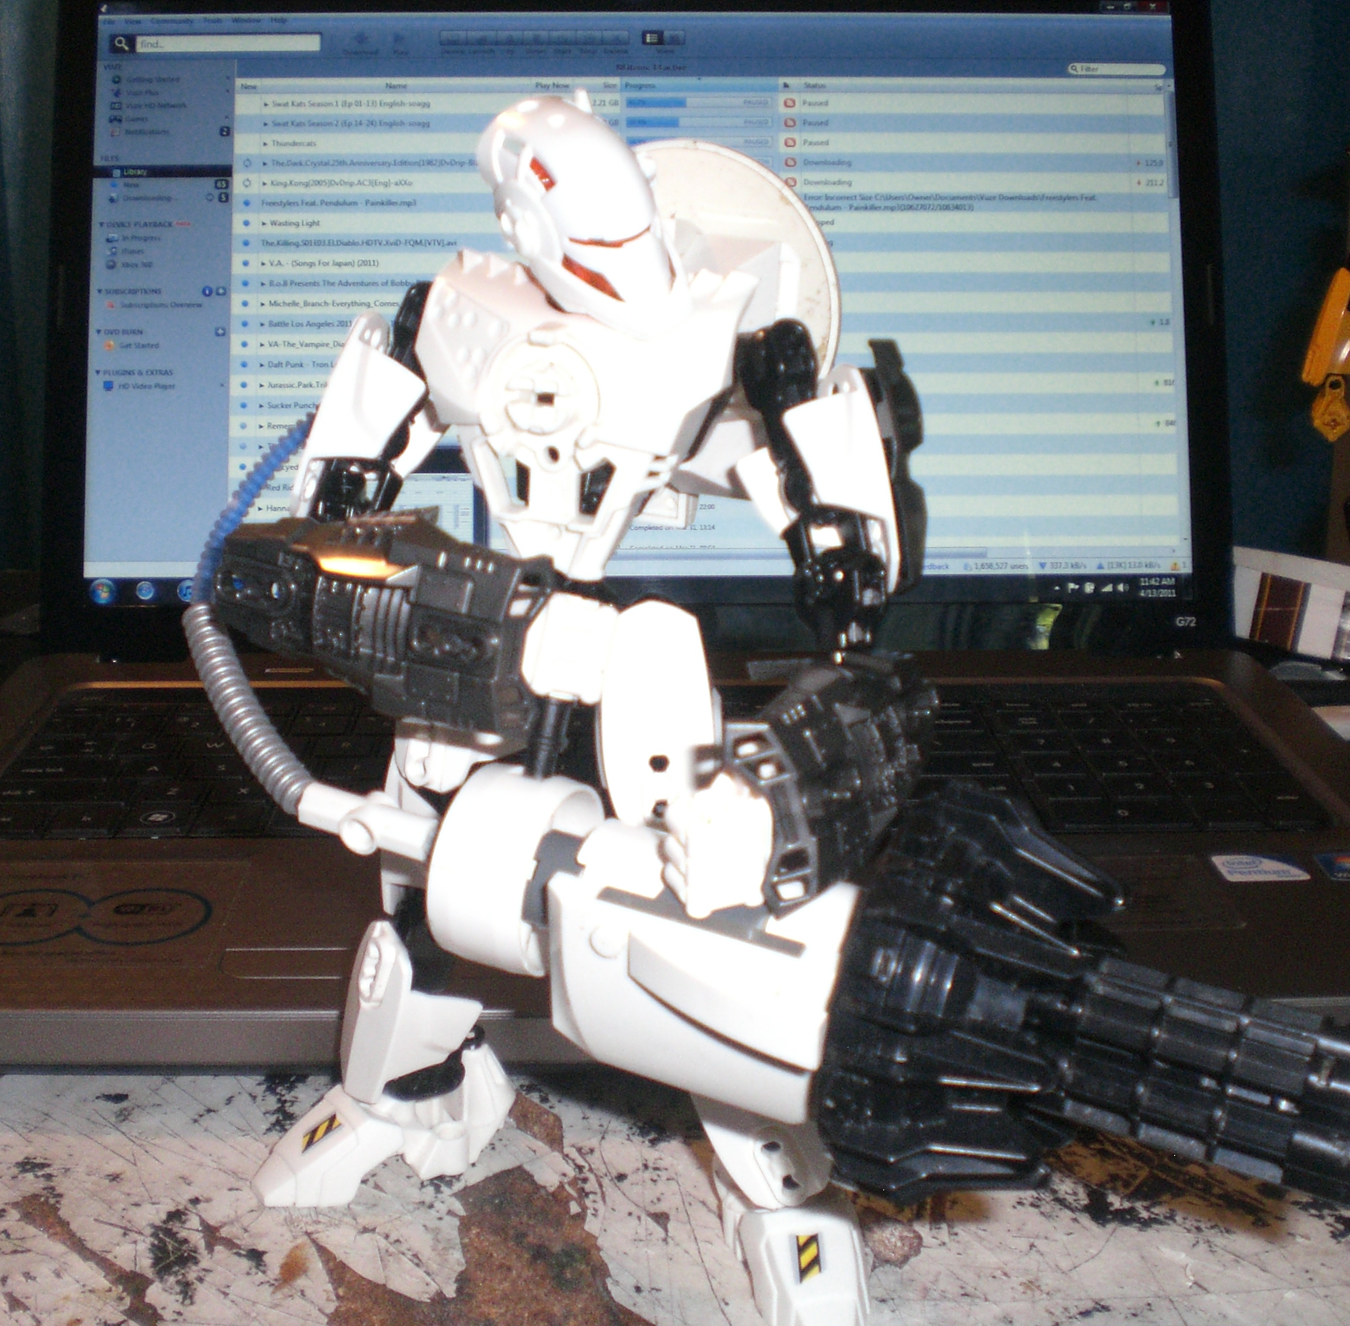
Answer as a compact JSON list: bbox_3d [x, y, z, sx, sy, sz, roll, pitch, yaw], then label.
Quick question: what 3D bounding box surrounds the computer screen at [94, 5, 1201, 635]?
[{"bbox_3d":[-0.011,-0.124,0.678,0.386,0.217,0.010,0,-5,-2],"label":"computer screen"}]

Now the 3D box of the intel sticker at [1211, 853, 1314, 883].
[{"bbox_3d":[0.144,0.050,0.477,0.021,0.001,0.017,0,16,-2],"label":"intel sticker"}]

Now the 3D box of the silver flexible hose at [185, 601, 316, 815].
[{"bbox_3d":[-0.079,0.009,0.355,0.009,0.042,0.009,-23,15,0],"label":"silver flexible hose"}]

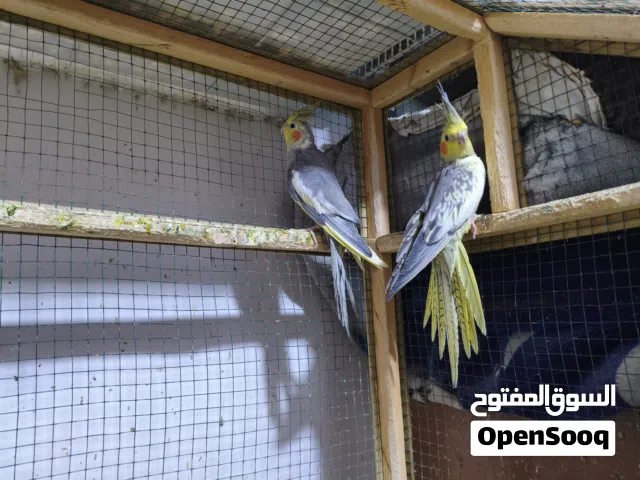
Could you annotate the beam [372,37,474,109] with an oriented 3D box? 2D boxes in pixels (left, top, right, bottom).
[{"bbox_3d":[0.136,-0.217,0.640,0.026,0.030,0.180,4,-9,-31],"label":"beam"}]

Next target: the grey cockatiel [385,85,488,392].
[{"bbox_3d":[0.133,-0.004,0.540,0.078,0.325,0.120,-8,-10,43],"label":"grey cockatiel"}]

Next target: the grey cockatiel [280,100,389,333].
[{"bbox_3d":[0.019,-0.027,0.625,0.077,0.295,0.140,6,-10,-40],"label":"grey cockatiel"}]

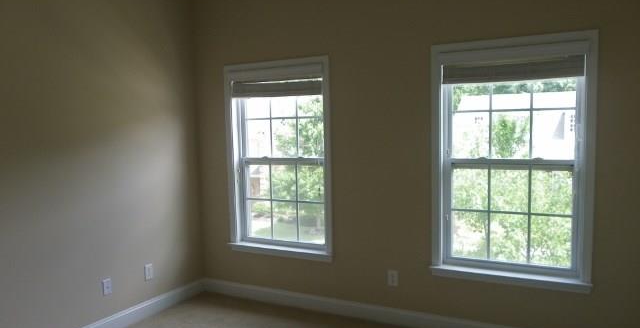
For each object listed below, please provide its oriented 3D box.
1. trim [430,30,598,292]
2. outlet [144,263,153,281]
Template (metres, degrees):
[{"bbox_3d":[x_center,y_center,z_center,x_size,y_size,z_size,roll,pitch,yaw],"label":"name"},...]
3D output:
[{"bbox_3d":[1.241,-0.005,3.167,1.030,1.610,0.120,1,5,28],"label":"trim"},{"bbox_3d":[-1.377,0.878,3.886,0.012,0.118,0.073,1,5,28],"label":"outlet"}]

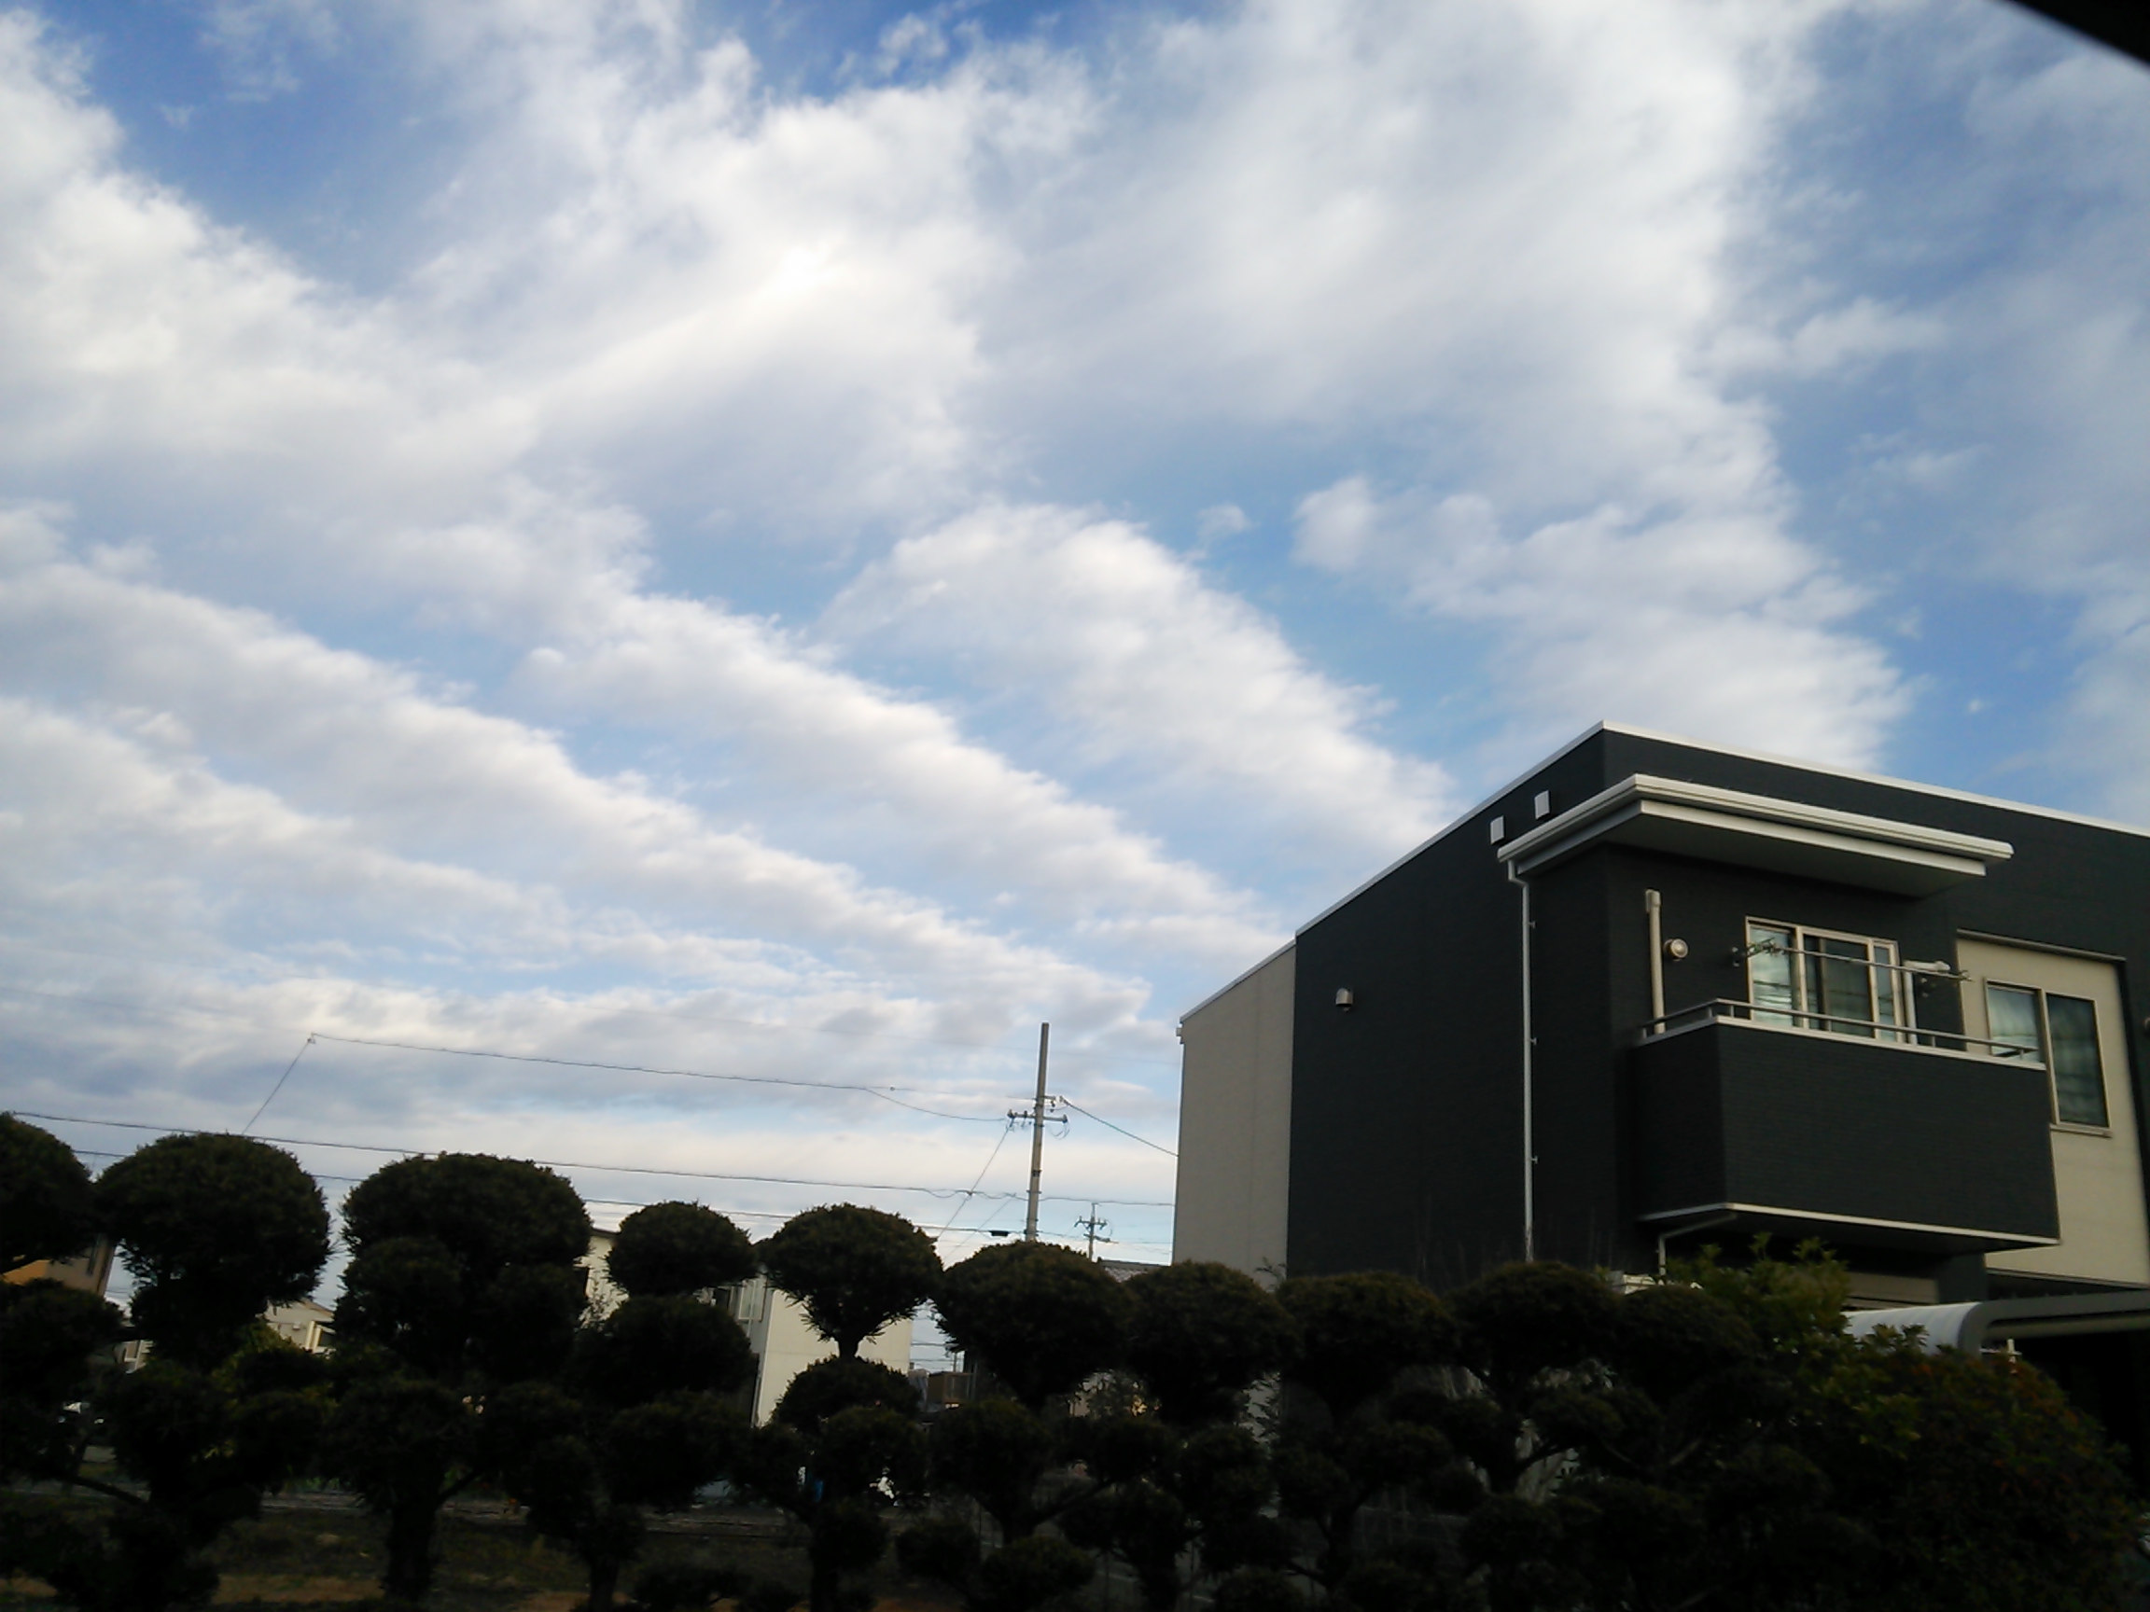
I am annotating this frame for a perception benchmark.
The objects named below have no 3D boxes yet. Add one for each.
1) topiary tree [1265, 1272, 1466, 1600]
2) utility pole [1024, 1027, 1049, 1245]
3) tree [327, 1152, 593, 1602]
[{"bbox_3d":[1.781,4.012,10.706,1.120,2.158,1.100,5,-20,0],"label":"topiary tree"},{"bbox_3d":[-1.266,11.393,45.170,0.340,11.700,0.340,5,-20,0],"label":"utility pole"},{"bbox_3d":[-3.214,2.990,9.170,1.280,2.203,1.220,5,-20,0],"label":"tree"}]

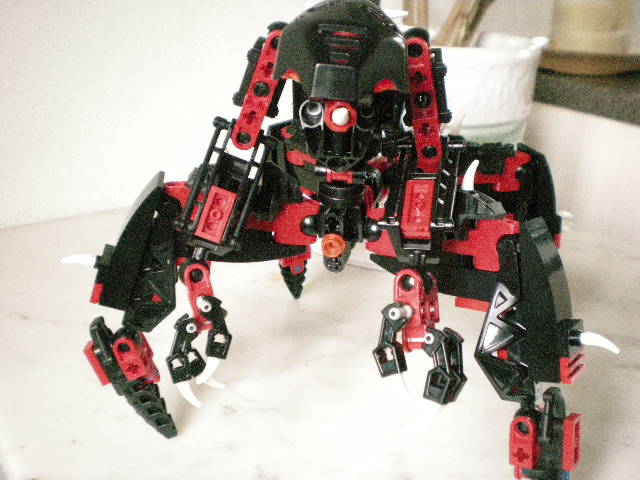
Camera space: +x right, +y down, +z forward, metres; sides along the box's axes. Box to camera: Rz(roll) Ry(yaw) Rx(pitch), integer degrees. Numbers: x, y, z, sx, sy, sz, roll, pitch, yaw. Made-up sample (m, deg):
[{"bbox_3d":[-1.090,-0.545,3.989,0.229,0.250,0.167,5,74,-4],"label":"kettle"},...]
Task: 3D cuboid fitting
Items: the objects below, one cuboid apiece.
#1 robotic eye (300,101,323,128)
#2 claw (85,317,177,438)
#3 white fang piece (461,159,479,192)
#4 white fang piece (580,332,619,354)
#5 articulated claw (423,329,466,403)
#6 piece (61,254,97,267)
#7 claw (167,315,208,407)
[{"bbox_3d":[-0.003,-0.036,0.203,0.007,0.008,0.007,2,19,5],"label":"robotic eye"},{"bbox_3d":[-0.065,0.048,0.243,0.021,0.044,0.021,-29,13,8],"label":"claw"},{"bbox_3d":[0.049,-0.021,0.228,0.005,0.012,0.004,14,17,7],"label":"white fang piece"},{"bbox_3d":[0.080,0.029,0.200,0.013,0.006,0.004,18,23,12],"label":"white fang piece"},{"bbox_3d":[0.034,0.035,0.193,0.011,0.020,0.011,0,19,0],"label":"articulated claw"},{"bbox_3d":[-0.085,0.007,0.246,0.013,0.005,0.004,-6,17,15],"label":"piece"},{"bbox_3d":[-0.039,0.035,0.207,0.011,0.026,0.011,-3,16,1],"label":"claw"}]

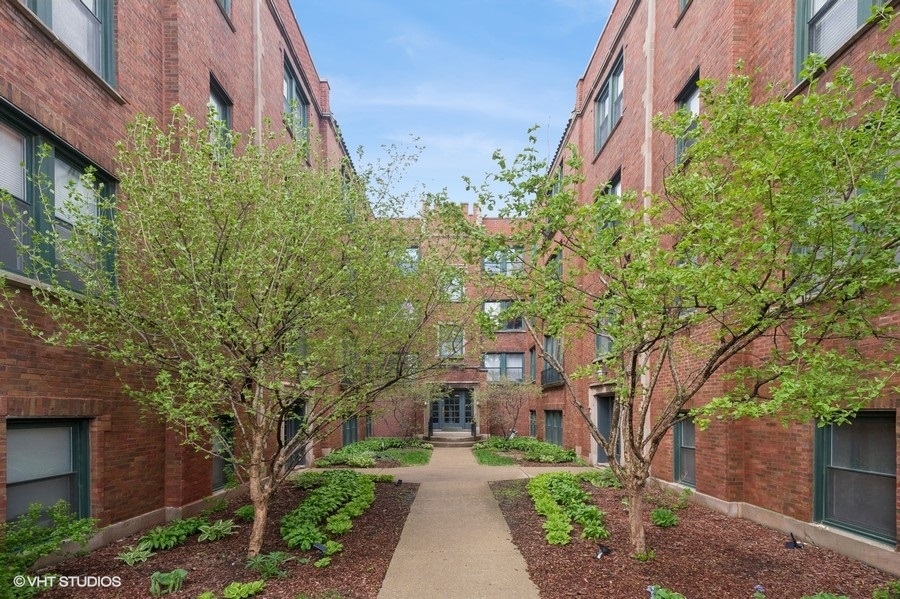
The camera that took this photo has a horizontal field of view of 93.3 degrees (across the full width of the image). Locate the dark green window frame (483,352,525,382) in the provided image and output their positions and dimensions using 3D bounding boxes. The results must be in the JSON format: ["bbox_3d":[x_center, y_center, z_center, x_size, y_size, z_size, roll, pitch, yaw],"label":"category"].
[{"bbox_3d":[3.250,4.130,25.500,2.500,1.800,0.170,0,0,0],"label":"dark green window frame"}]

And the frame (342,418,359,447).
[{"bbox_3d":[-4.480,5.720,19.000,0.160,1.500,2.900,0,-5,0],"label":"frame"}]

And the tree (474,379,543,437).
[{"bbox_3d":[3.020,5.850,22.300,3.450,3.350,3.200,0,0,0],"label":"tree"}]

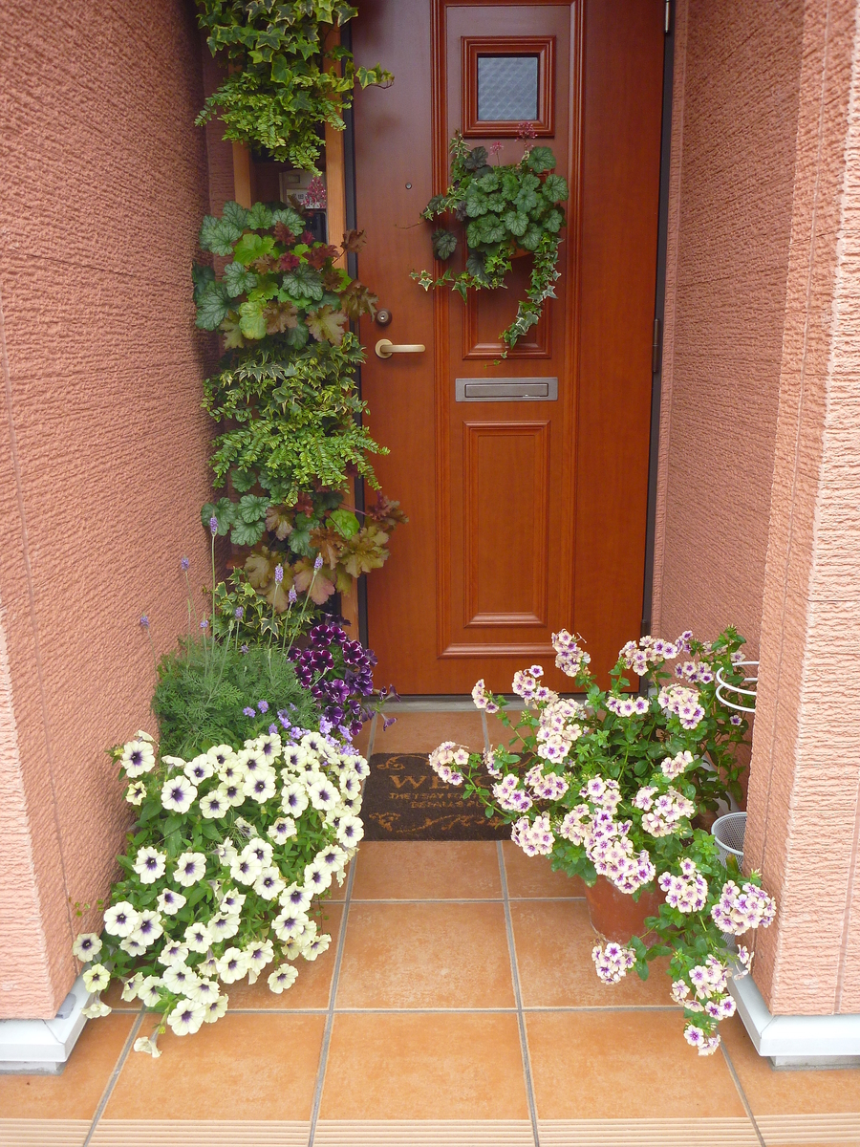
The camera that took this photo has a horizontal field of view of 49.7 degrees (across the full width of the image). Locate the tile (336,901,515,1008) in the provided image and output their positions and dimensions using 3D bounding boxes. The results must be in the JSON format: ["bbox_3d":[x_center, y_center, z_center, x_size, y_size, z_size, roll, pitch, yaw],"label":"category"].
[{"bbox_3d":[-0.006,0.662,1.618,0.292,0.010,0.289,0,15,1],"label":"tile"}]

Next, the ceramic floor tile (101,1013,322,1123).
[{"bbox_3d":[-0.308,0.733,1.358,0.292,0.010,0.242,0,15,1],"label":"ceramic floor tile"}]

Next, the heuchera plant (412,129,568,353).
[{"bbox_3d":[0.153,-0.809,2.266,0.380,0.510,0.230,0,15,1],"label":"heuchera plant"}]

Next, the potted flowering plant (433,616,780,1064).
[{"bbox_3d":[0.276,0.384,1.603,0.570,0.530,0.590,0,15,1],"label":"potted flowering plant"}]

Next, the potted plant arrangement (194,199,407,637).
[{"bbox_3d":[-0.305,-0.344,2.303,0.485,1.060,0.260,0,15,1],"label":"potted plant arrangement"}]

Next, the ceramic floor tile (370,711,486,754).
[{"bbox_3d":[0.000,0.439,2.480,0.292,0.010,0.282,0,15,1],"label":"ceramic floor tile"}]

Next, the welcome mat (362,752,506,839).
[{"bbox_3d":[0.133,0.509,2.159,0.570,0.012,0.403,0,15,1],"label":"welcome mat"}]

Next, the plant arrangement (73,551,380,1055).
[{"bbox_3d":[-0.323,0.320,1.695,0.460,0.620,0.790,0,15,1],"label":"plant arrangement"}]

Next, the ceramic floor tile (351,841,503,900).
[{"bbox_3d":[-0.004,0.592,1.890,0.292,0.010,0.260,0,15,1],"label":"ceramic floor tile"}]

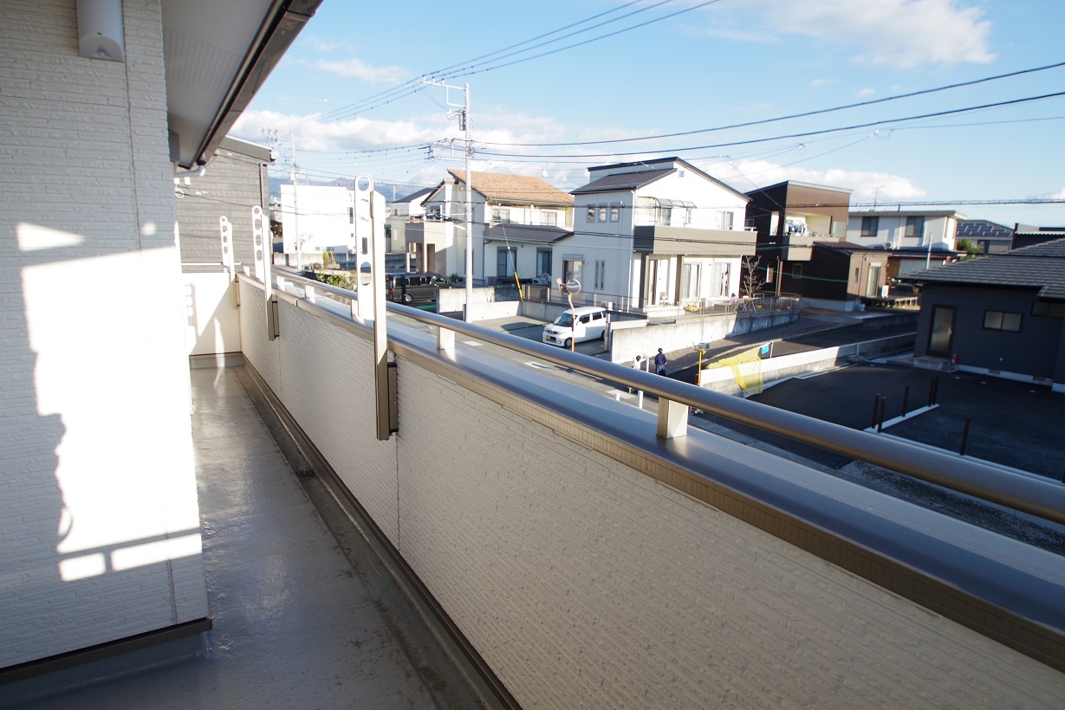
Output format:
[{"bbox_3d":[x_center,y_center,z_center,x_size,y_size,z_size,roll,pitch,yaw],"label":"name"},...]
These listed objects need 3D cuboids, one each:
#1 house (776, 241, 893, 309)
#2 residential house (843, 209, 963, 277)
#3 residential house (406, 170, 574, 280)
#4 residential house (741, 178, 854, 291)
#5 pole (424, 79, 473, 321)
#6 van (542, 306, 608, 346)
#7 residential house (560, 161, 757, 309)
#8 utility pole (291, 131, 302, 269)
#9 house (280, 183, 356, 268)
[{"bbox_3d":[19.819,-5.195,36.198,6.400,4.100,4.600,-6,13,-35],"label":"house"},{"bbox_3d":[27.131,-7.532,42.388,7.500,6.200,8.000,-8,15,-41],"label":"residential house"},{"bbox_3d":[-3.822,-10.299,45.139,10.100,8.510,11.500,-6,13,-32],"label":"residential house"},{"bbox_3d":[17.645,-7.880,40.020,8.100,7.700,7.200,-6,13,-35],"label":"residential house"},{"bbox_3d":[-4.476,-8.037,30.141,2.700,12.700,0.500,-6,13,-32],"label":"pole"},{"bbox_3d":[2.087,-1.368,27.127,3.395,1.710,1.475,-9,15,-42],"label":"van"},{"bbox_3d":[7.393,-7.117,33.639,10.600,8.190,8.250,-7,14,-36],"label":"residential house"},{"bbox_3d":[-21.049,-13.679,50.219,0.450,12.100,0.450,-6,13,-32],"label":"utility pole"},{"bbox_3d":[-21.271,-14.030,60.512,8.200,7.150,8.000,0,11,-7],"label":"house"}]

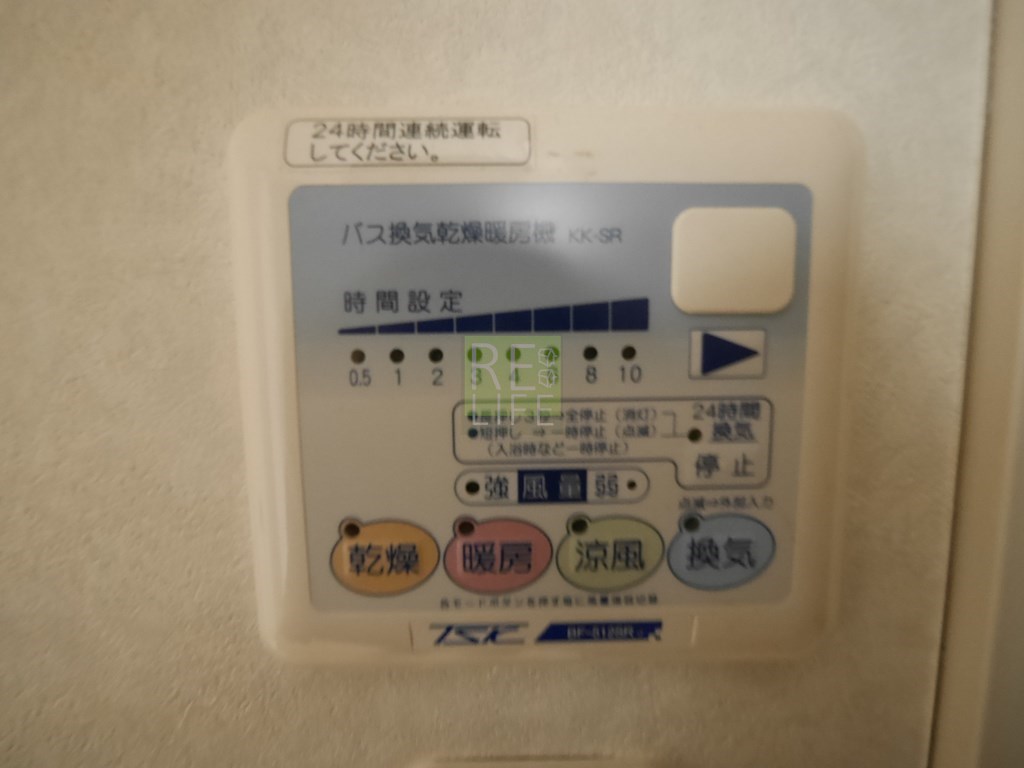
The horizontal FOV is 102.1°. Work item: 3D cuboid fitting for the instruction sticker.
[{"bbox_3d":[-0.021,-0.048,0.082,0.049,0.010,0.002,-1,-5,-1],"label":"instruction sticker"}]

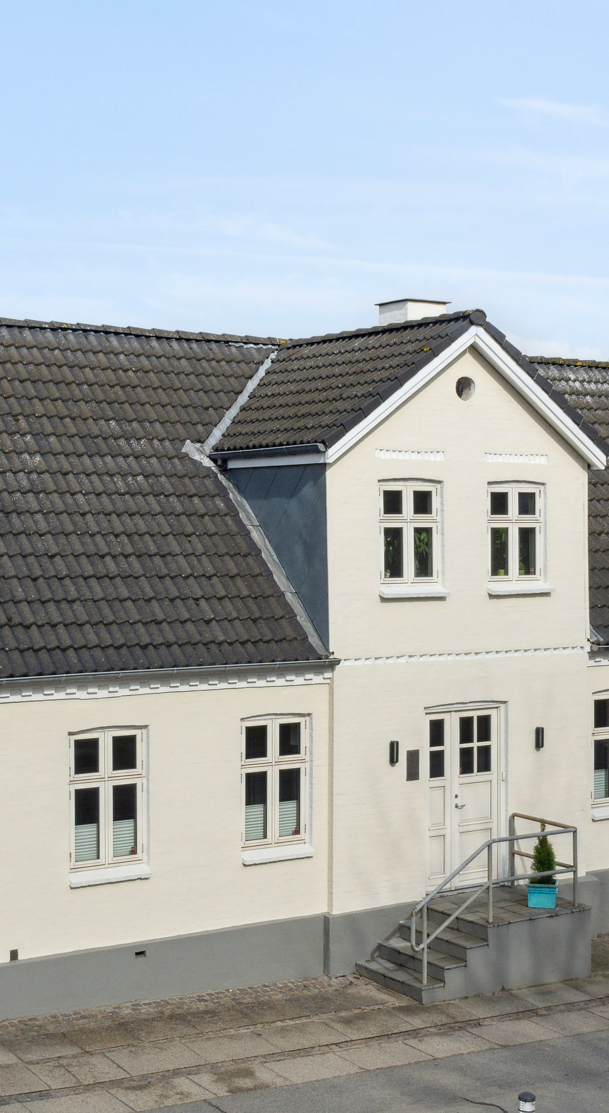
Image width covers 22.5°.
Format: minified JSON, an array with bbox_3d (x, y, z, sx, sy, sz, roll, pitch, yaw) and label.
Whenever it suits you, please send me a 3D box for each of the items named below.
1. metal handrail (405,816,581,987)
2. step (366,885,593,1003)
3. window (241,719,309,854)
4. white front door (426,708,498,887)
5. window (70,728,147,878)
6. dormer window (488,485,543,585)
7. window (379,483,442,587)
[{"bbox_3d":[1.855,3.896,17.645,2.360,1.510,1.180,-1,1,-31],"label":"metal handrail"},{"bbox_3d":[1.984,4.499,17.704,2.390,0.800,1.280,-1,1,-31],"label":"step"},{"bbox_3d":[-0.348,2.528,17.301,0.900,1.440,0.140,-1,1,-31],"label":"window"},{"bbox_3d":[1.872,2.913,18.644,1.220,2.190,0.130,-1,1,-31],"label":"white front door"},{"bbox_3d":[-2.095,2.551,16.252,0.905,1.440,0.140,-1,1,-31],"label":"window"},{"bbox_3d":[2.580,-0.285,18.918,0.910,1.210,0.140,-1,1,-31],"label":"dormer window"},{"bbox_3d":[1.221,-0.267,18.102,0.920,1.210,0.140,-1,1,-31],"label":"window"}]

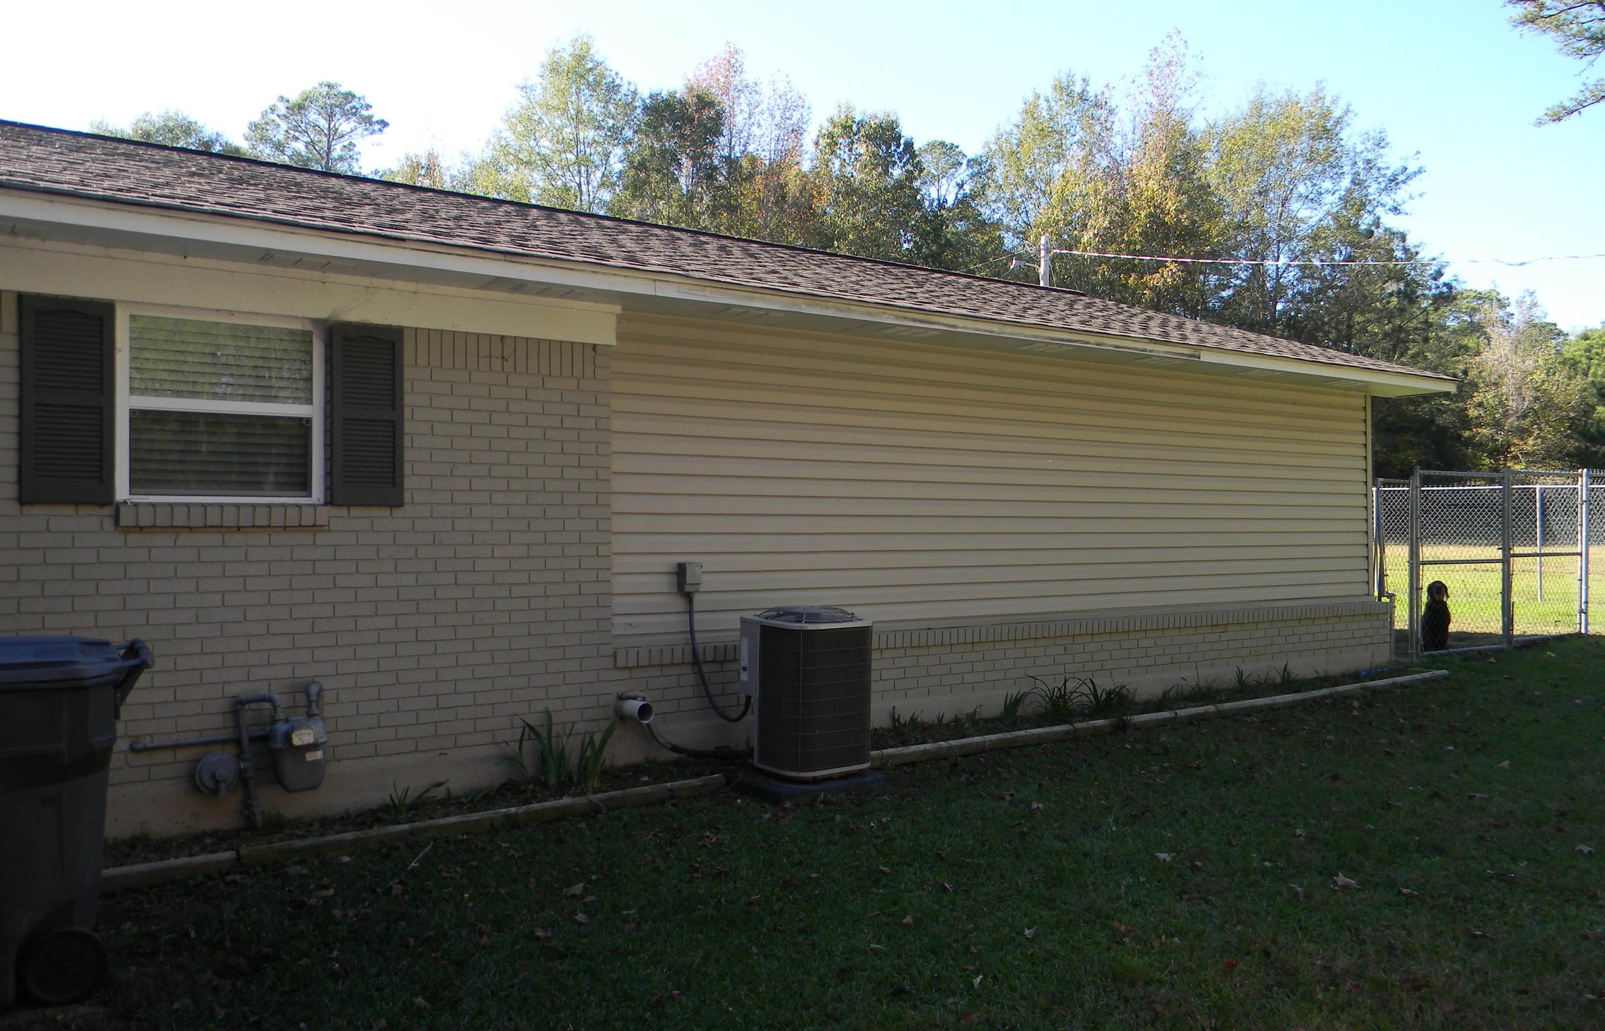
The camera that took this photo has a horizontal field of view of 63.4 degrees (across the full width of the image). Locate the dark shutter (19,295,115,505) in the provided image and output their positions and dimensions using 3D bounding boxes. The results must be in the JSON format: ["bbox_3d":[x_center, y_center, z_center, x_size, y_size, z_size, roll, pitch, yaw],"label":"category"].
[{"bbox_3d":[-3.170,-0.489,5.601,0.360,0.885,0.035,0,-1,-36],"label":"dark shutter"}]

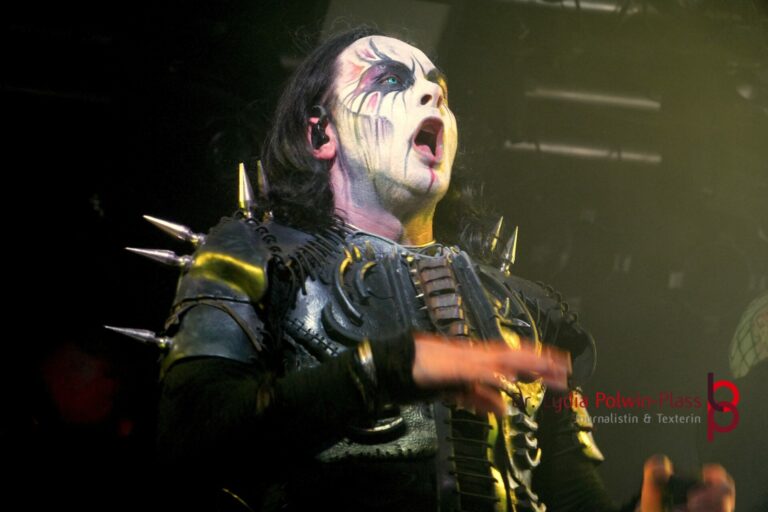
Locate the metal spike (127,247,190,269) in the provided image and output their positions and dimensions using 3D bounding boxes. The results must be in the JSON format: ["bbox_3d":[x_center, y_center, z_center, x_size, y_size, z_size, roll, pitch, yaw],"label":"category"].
[{"bbox_3d":[-0.254,0.001,2.460,0.081,0.015,0.015,13,0,11],"label":"metal spike"}]

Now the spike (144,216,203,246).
[{"bbox_3d":[-0.238,-0.031,2.460,0.078,0.015,0.015,22,0,12],"label":"spike"}]

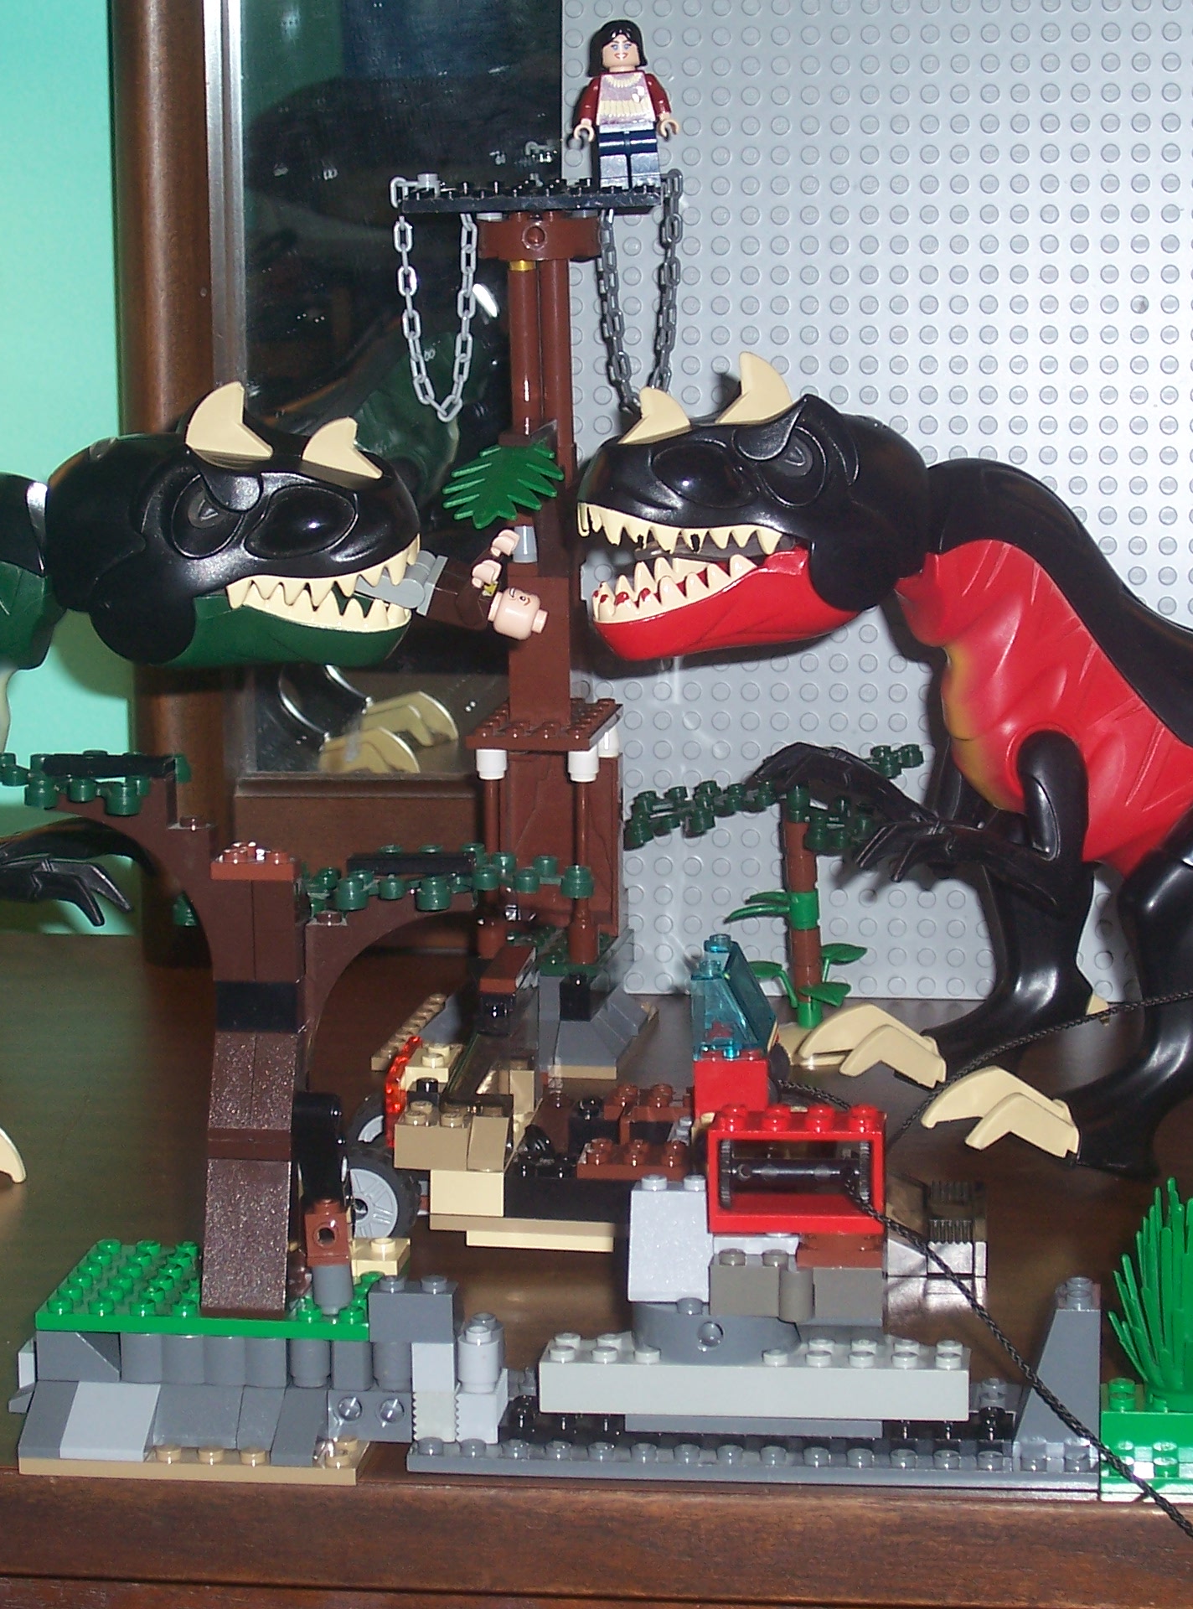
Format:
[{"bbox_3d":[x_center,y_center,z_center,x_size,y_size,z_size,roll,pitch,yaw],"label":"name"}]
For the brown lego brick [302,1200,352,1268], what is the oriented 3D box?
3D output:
[{"bbox_3d":[-0.050,0.081,0.775,0.008,0.011,0.008,-2,10,3],"label":"brown lego brick"}]

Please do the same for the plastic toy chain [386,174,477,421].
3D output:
[{"bbox_3d":[-0.041,-0.129,1.044,0.024,0.063,0.008,0,10,2],"label":"plastic toy chain"}]

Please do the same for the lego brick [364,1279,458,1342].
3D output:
[{"bbox_3d":[-0.034,0.095,0.771,0.016,0.011,0.008,1,10,6],"label":"lego brick"}]

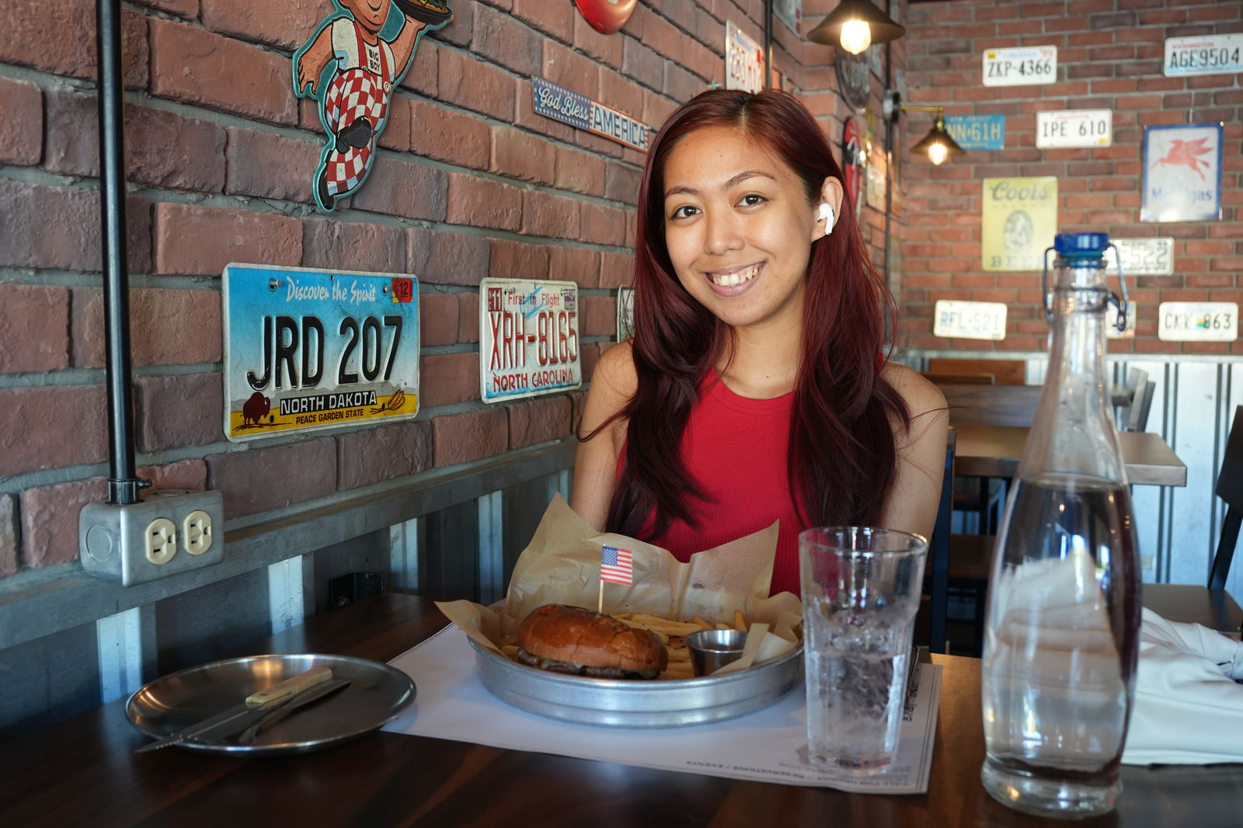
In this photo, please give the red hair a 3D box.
[{"bbox_3d":[0.136,-0.103,1.130,0.300,0.445,0.250,1,5,12],"label":"red hair"}]

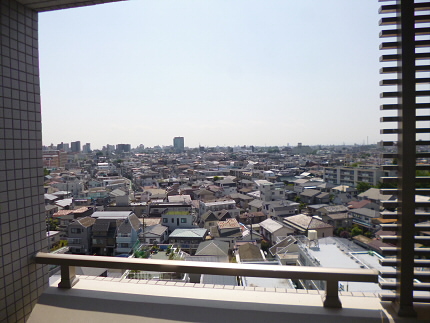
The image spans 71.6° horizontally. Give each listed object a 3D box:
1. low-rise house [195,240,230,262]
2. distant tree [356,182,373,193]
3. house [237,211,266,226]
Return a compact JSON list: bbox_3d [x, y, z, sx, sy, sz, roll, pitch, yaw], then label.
[{"bbox_3d":[-0.172,20.531,62.893,6.700,7.300,8.300,-1,3,5],"label":"low-rise house"},{"bbox_3d":[70.544,14.716,140.861,7.500,9.600,7.500,-1,3,0],"label":"distant tree"},{"bbox_3d":[10.694,18.717,93.301,8.200,6.600,6.000,-2,2,-17],"label":"house"}]

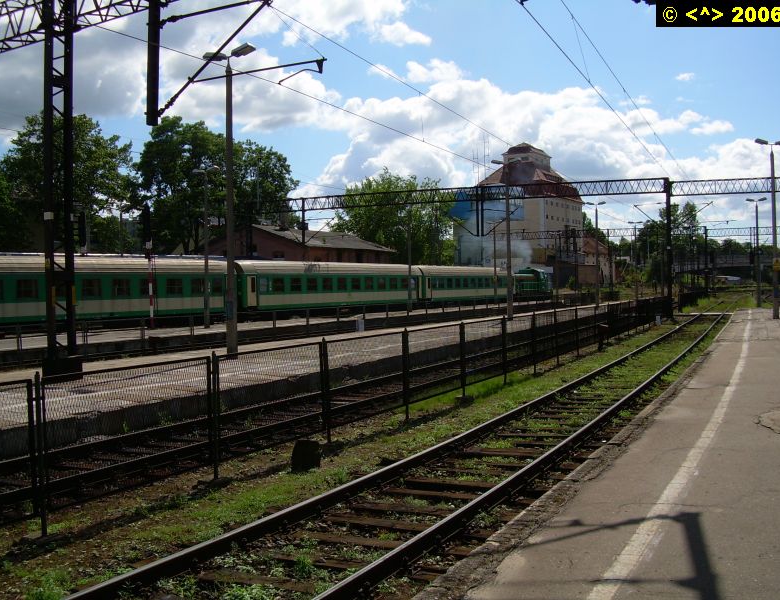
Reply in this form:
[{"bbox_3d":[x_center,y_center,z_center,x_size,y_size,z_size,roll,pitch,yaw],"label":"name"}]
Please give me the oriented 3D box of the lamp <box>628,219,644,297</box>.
[{"bbox_3d":[28.023,-4.384,100.000,1.680,9.050,0.340,-1,1,23],"label":"lamp"}]

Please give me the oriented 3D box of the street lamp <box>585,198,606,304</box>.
[{"bbox_3d":[17.717,-3.828,75.200,1.680,9.050,0.340,-1,1,23],"label":"street lamp"}]

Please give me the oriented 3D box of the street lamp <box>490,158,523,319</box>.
[{"bbox_3d":[6.701,-3.384,49.700,1.680,9.080,0.340,-1,1,23],"label":"street lamp"}]

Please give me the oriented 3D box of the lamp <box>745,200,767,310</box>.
[{"bbox_3d":[30.456,-3.938,72.800,1.680,9.000,0.340,-1,1,23],"label":"lamp"}]

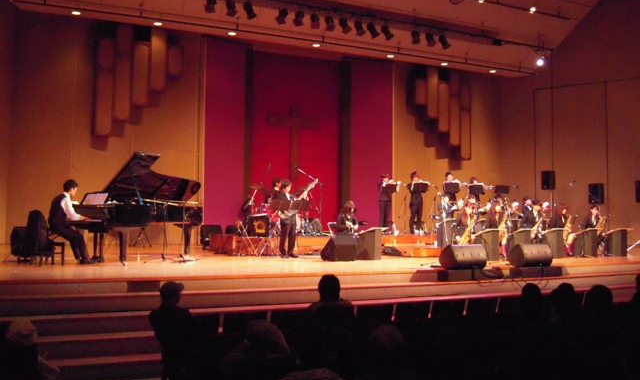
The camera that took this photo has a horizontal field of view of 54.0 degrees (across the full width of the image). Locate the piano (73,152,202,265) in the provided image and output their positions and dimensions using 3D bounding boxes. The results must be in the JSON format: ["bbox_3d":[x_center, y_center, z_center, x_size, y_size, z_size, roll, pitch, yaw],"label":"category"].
[{"bbox_3d":[-3.070,0.332,11.624,1.550,1.950,2.743,-2,-4,44],"label":"piano"}]

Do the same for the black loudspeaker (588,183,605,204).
[{"bbox_3d":[8.011,0.119,18.200,0.310,0.580,0.360,2,-3,-32],"label":"black loudspeaker"}]

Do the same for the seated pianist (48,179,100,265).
[{"bbox_3d":[-4.080,0.549,10.511,0.520,1.380,0.860,-2,-4,44],"label":"seated pianist"}]

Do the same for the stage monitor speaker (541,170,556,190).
[{"bbox_3d":[7.561,-0.314,20.800,0.360,0.630,0.380,3,-3,-35],"label":"stage monitor speaker"}]

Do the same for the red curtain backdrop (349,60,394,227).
[{"bbox_3d":[1.795,-1.342,21.906,1.700,6.300,0.150,2,-3,-19],"label":"red curtain backdrop"}]

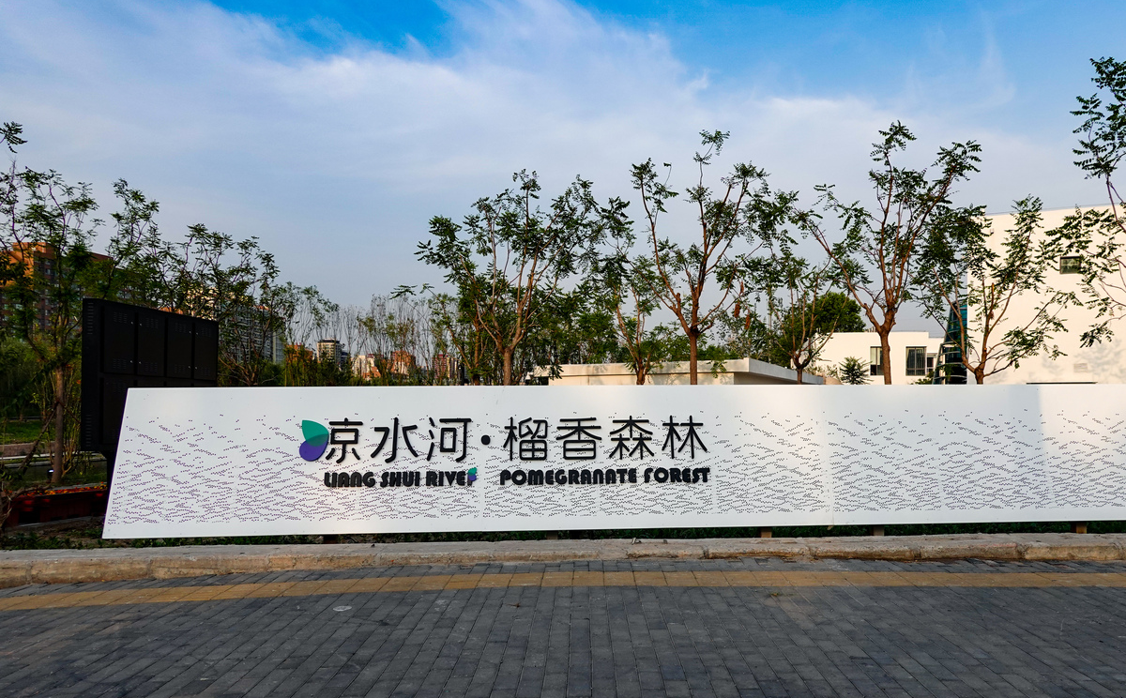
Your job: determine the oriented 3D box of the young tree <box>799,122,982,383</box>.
[{"bbox_3d":[5.010,-0.729,11.500,2.818,5.485,2.818,0,-4,0],"label":"young tree"}]

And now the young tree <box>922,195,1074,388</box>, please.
[{"bbox_3d":[7.243,-0.231,12.500,2.532,4.647,2.532,0,-4,0],"label":"young tree"}]

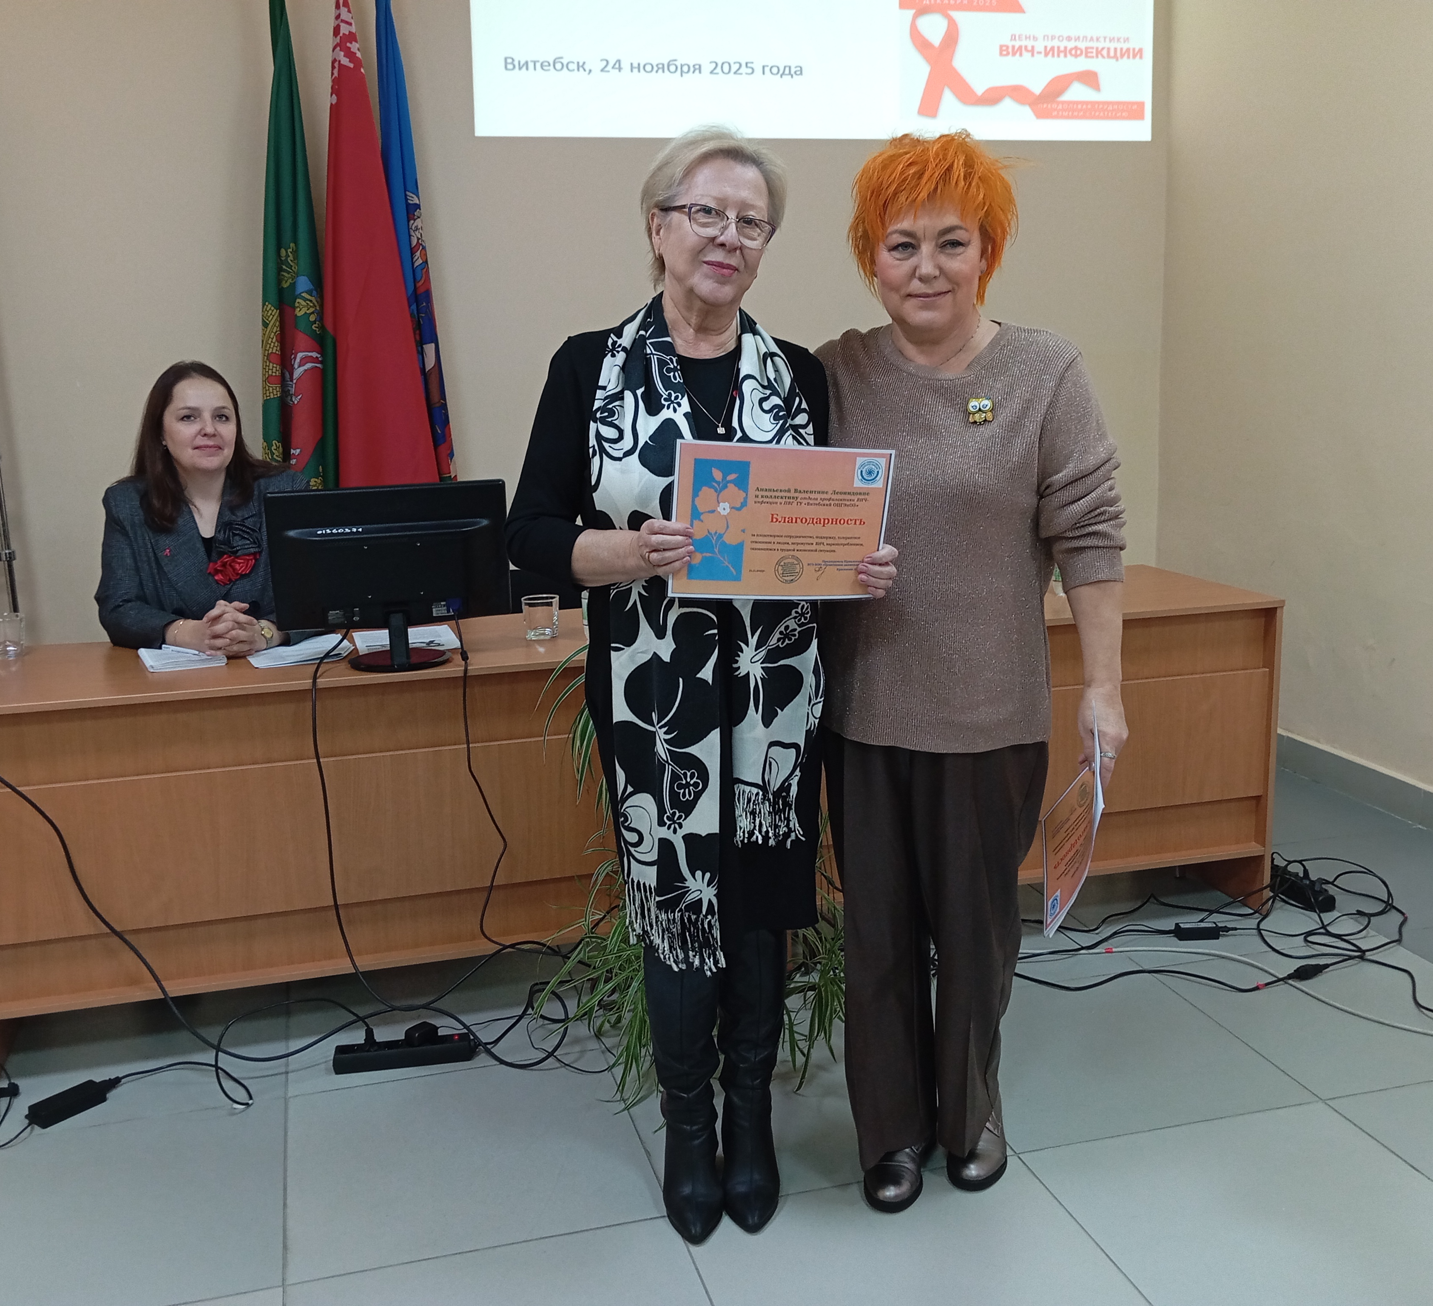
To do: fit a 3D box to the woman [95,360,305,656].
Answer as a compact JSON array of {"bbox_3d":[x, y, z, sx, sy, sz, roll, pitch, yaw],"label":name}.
[{"bbox_3d":[-1.124,0.041,3.202,0.520,1.360,0.700,-5,11,-18],"label":"woman"}]

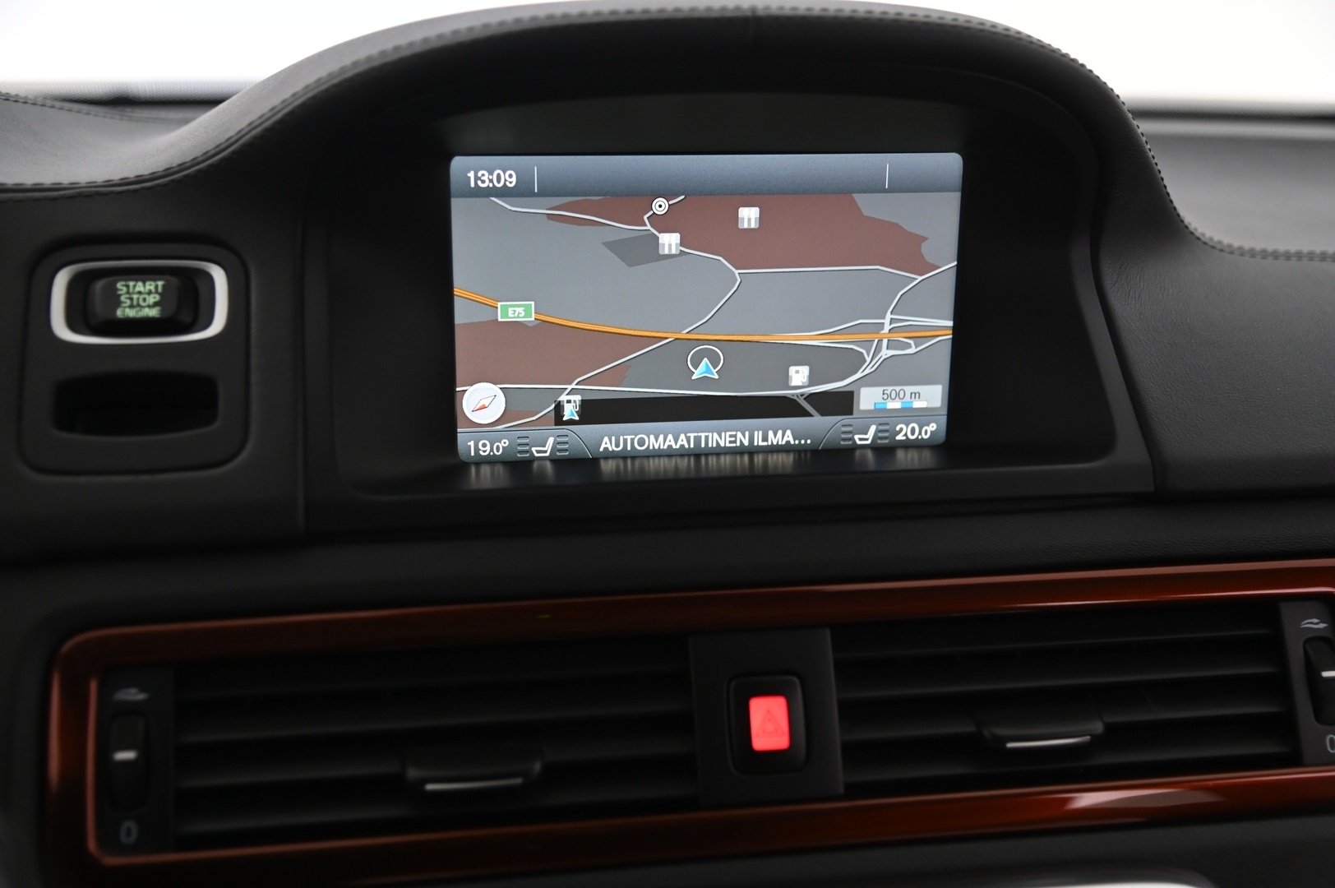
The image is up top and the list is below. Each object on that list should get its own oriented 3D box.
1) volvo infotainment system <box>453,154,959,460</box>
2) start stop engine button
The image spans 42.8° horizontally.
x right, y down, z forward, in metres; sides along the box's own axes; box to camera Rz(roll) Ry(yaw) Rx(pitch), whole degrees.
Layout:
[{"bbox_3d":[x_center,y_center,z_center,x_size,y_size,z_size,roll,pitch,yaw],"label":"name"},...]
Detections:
[{"bbox_3d":[0.012,-0.042,0.515,0.153,0.092,0.011,-2,17,-9],"label":"volvo infotainment system"},{"bbox_3d":[-0.140,-0.037,0.453,0.028,0.015,0.009,-2,-10,-9],"label":"start stop engine button"}]

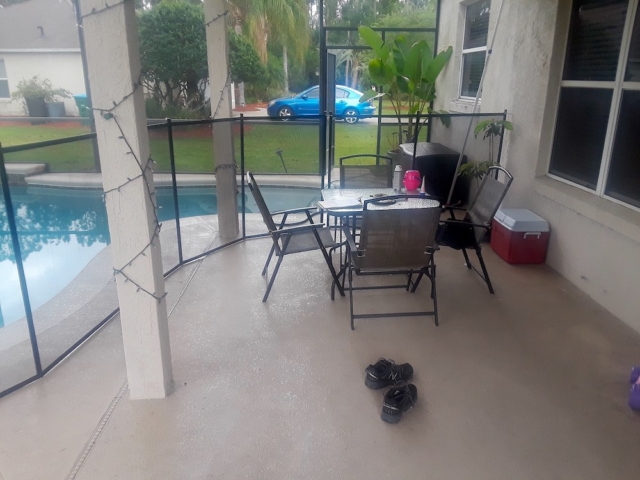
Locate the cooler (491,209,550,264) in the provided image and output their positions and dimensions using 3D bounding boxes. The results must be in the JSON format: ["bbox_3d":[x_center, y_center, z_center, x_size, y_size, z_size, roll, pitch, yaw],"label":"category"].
[{"bbox_3d":[1.807,-0.036,4.723,0.335,0.385,0.530,-1,18,-2],"label":"cooler"}]

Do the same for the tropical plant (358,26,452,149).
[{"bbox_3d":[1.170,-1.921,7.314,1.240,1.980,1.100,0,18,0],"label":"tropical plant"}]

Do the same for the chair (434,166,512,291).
[{"bbox_3d":[1.055,-0.110,4.082,0.690,0.920,0.575,0,18,1],"label":"chair"}]

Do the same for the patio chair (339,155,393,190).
[{"bbox_3d":[0.440,-0.241,4.487,0.575,0.920,0.690,-1,18,-3],"label":"patio chair"}]

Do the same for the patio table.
[{"bbox_3d":[0.446,0.034,3.978,0.840,0.710,0.790,-1,18,-3],"label":"patio table"}]

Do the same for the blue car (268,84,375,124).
[{"bbox_3d":[0.070,-5.651,21.399,4.500,1.460,1.760,2,18,7],"label":"blue car"}]

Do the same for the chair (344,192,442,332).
[{"bbox_3d":[0.479,0.063,3.546,0.575,0.920,0.690,-2,18,-5],"label":"chair"}]

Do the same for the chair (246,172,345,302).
[{"bbox_3d":[-0.184,-0.075,3.974,0.690,0.920,0.575,-2,18,-8],"label":"chair"}]

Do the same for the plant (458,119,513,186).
[{"bbox_3d":[1.600,-0.647,5.045,0.470,1.050,0.470,0,18,0],"label":"plant"}]

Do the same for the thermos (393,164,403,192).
[{"bbox_3d":[0.612,-0.493,4.097,0.066,0.225,0.066,0,18,0],"label":"thermos"}]

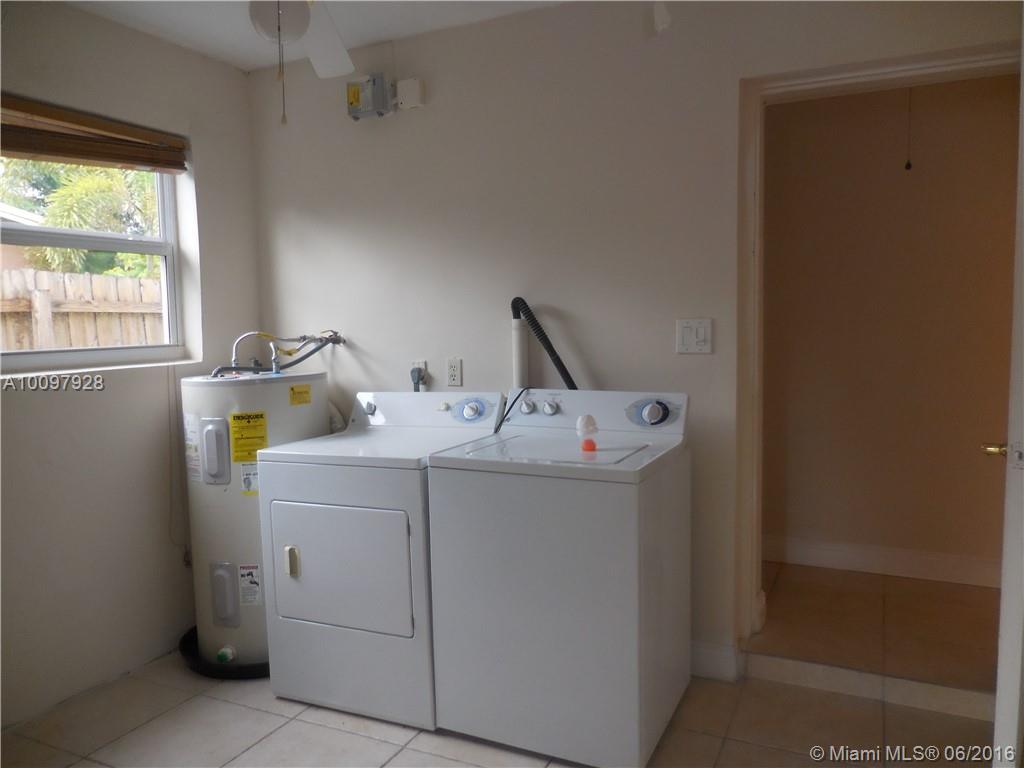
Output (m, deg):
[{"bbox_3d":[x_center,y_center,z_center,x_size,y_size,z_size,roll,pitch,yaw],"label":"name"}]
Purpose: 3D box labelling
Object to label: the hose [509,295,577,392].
[{"bbox_3d":[0.123,-0.152,2.888,0.268,0.383,0.080,1,5,26],"label":"hose"}]

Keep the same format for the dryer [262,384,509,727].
[{"bbox_3d":[-0.433,0.584,2.817,0.686,1.075,0.690,1,5,23],"label":"dryer"}]

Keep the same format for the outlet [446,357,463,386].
[{"bbox_3d":[-0.243,-0.046,3.139,0.071,0.116,0.014,1,5,26],"label":"outlet"}]

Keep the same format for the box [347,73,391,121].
[{"bbox_3d":[-0.605,-1.219,3.145,0.143,0.133,0.115,1,5,26],"label":"box"}]

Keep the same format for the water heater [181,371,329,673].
[{"bbox_3d":[-1.057,0.527,3.154,0.585,1.130,0.590,0,5,19],"label":"water heater"}]

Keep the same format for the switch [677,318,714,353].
[{"bbox_3d":[0.665,-0.173,2.691,0.120,0.121,0.014,1,5,26],"label":"switch"}]

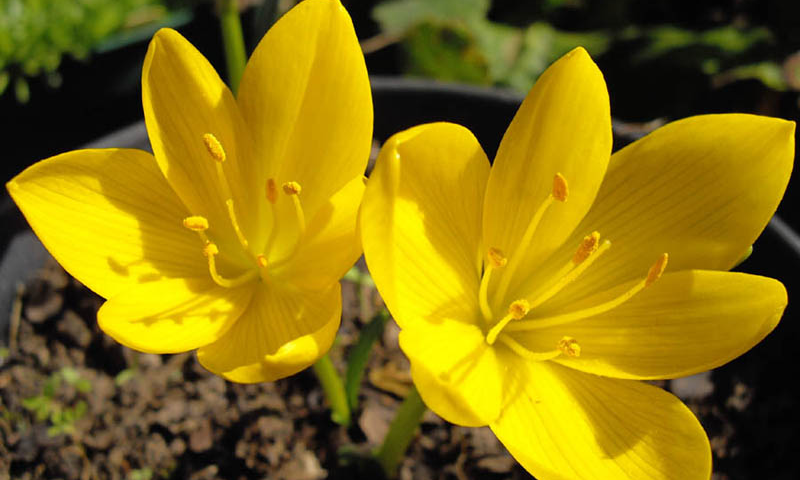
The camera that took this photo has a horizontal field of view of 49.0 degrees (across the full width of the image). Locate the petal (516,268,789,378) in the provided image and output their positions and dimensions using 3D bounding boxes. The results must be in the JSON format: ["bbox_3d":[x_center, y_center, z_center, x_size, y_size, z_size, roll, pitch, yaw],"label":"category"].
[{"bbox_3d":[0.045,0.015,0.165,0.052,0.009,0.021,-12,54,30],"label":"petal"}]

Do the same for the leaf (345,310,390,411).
[{"bbox_3d":[-0.008,0.030,0.217,0.007,0.034,0.004,22,34,5],"label":"leaf"}]

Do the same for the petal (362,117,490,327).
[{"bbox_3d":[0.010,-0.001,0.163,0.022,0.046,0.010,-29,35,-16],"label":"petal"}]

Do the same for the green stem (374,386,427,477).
[{"bbox_3d":[0.001,0.045,0.206,0.006,0.033,0.006,15,36,-5],"label":"green stem"}]

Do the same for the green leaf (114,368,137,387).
[{"bbox_3d":[-0.074,0.037,0.238,0.006,0.004,0.005,0,38,0],"label":"green leaf"}]

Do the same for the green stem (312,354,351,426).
[{"bbox_3d":[-0.017,0.038,0.219,0.006,0.025,0.006,-11,35,4],"label":"green stem"}]

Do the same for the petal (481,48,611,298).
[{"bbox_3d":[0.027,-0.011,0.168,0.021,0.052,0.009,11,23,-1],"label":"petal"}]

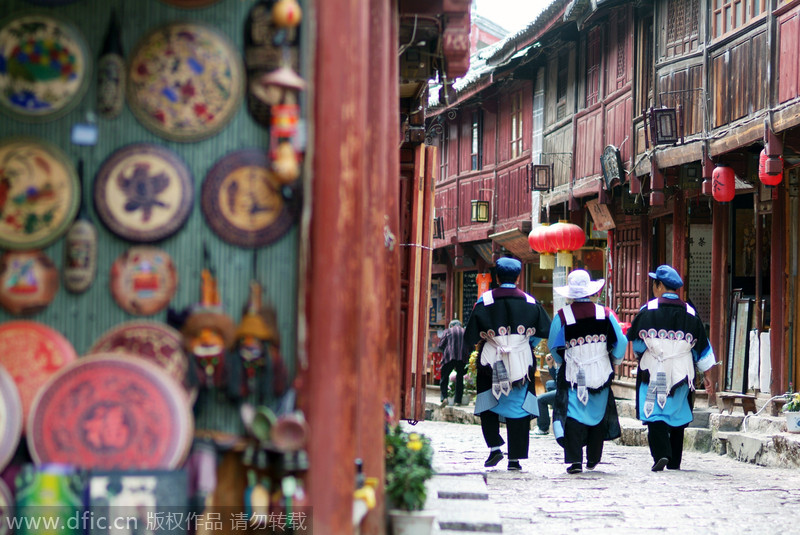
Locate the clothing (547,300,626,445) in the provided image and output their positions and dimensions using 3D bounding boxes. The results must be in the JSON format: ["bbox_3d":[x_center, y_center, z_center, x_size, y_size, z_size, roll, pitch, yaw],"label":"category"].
[{"bbox_3d":[1.349,0.760,20.600,0.579,1.042,0.420,0,-1,-2],"label":"clothing"}]

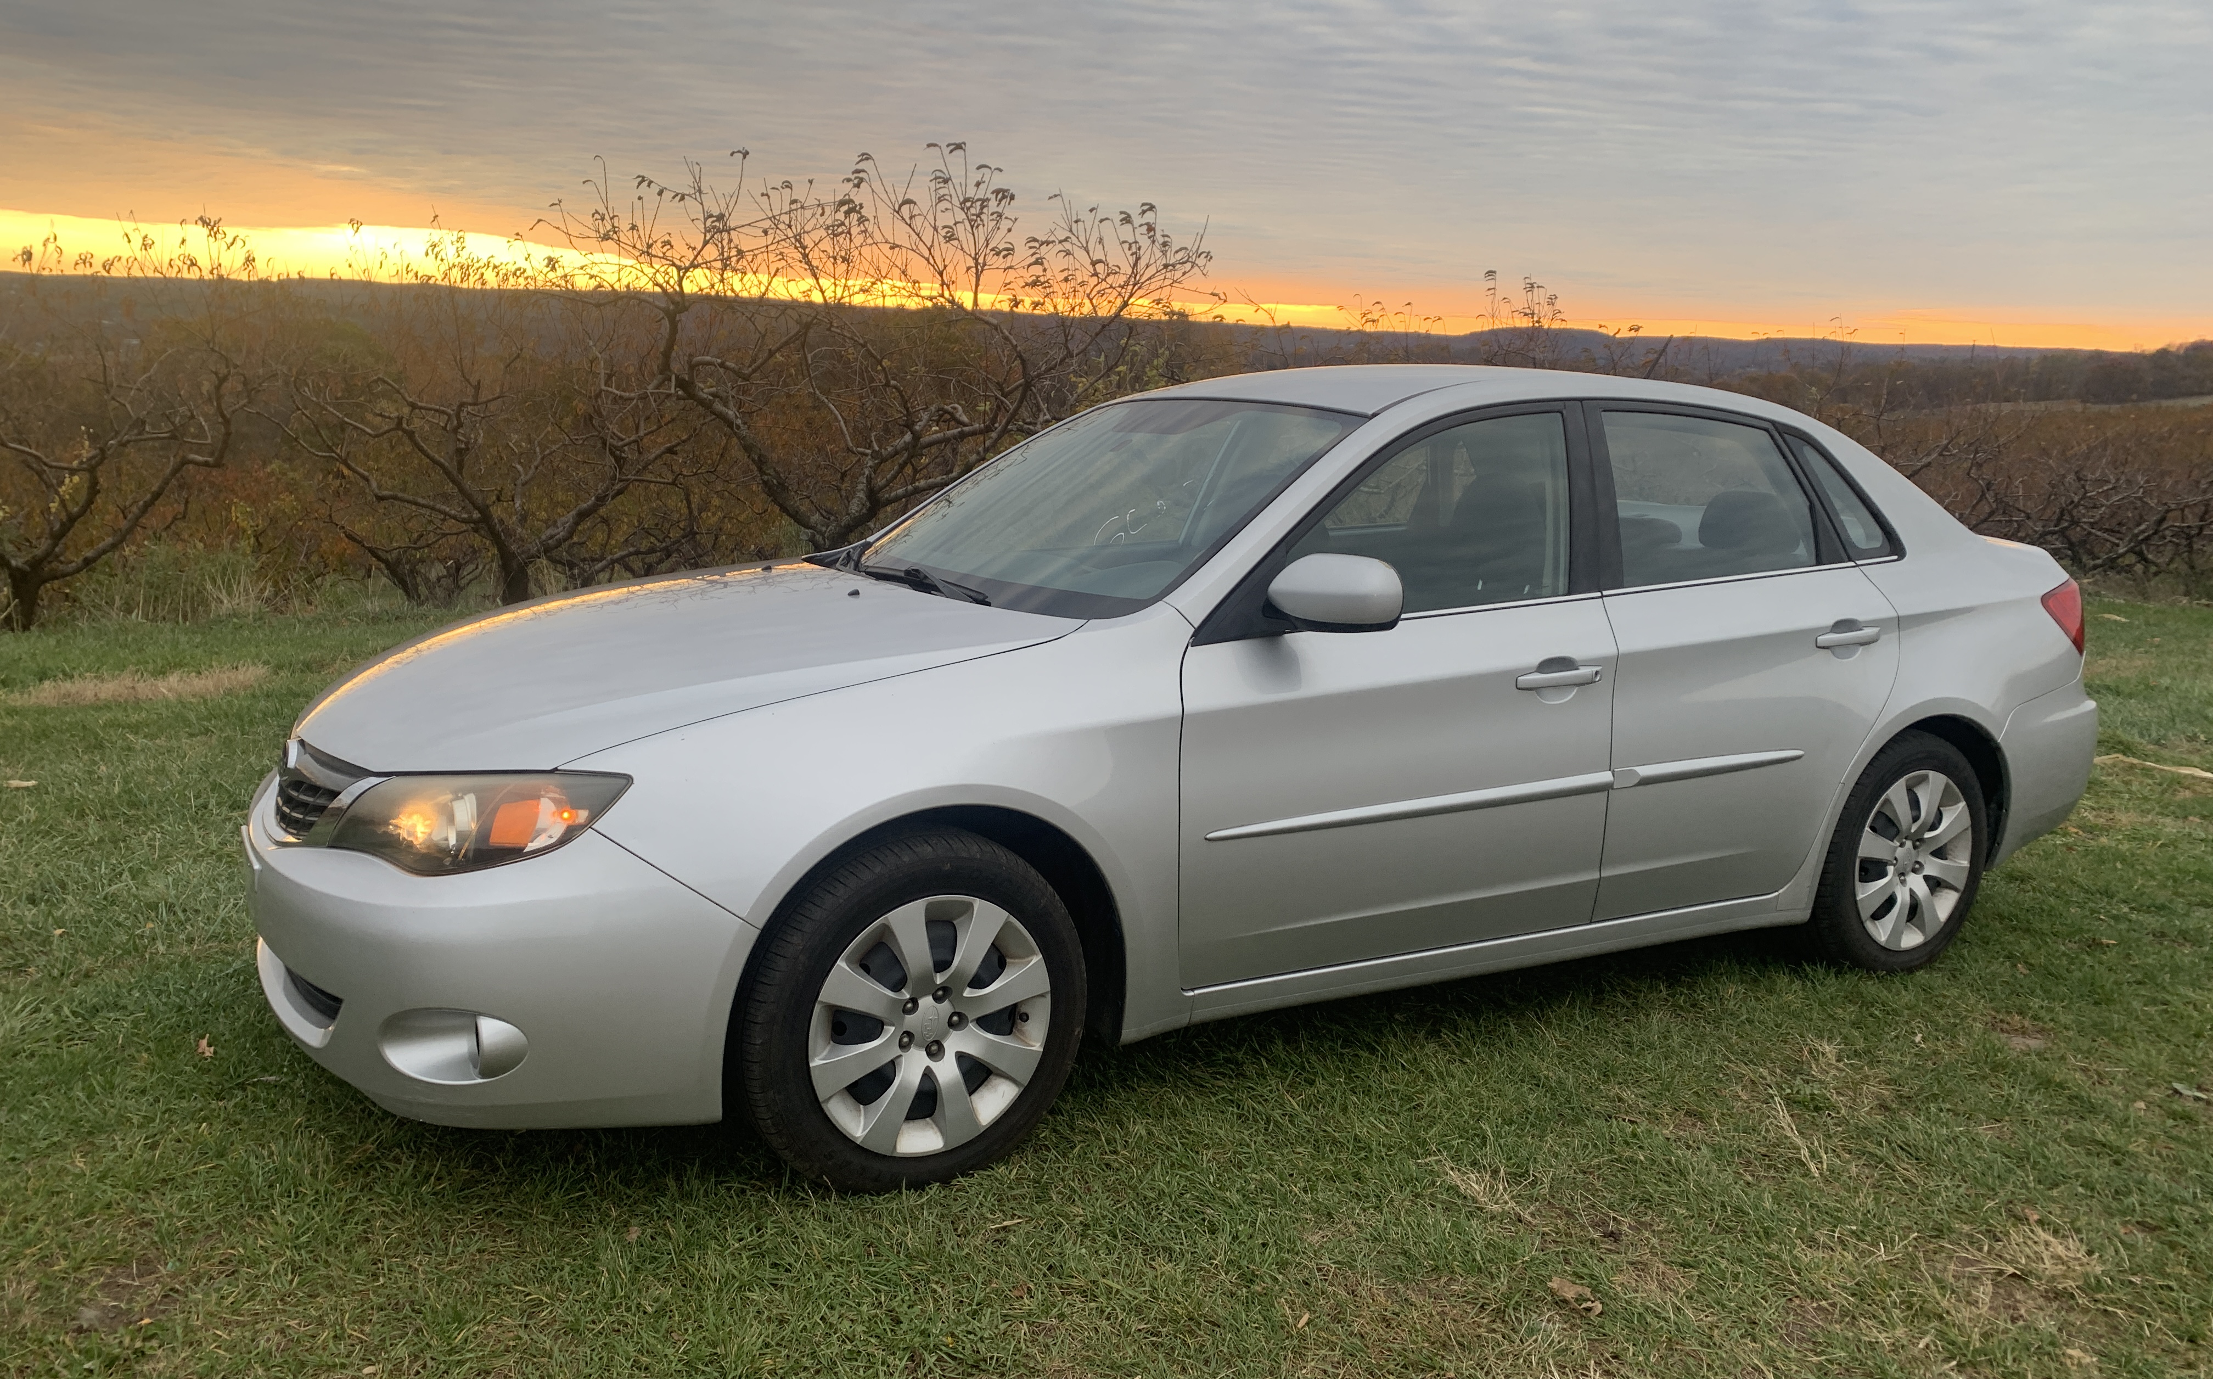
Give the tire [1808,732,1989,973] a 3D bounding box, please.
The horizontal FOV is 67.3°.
[{"bbox_3d":[1.948,0.408,4.168,0.625,0.625,0.210,-4,10,-29],"label":"tire"}]

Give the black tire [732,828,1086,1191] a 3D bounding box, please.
[{"bbox_3d":[-0.332,0.555,2.887,0.625,0.625,0.210,-4,10,-30],"label":"black tire"}]

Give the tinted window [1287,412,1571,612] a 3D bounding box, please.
[{"bbox_3d":[0.650,-0.357,3.333,0.780,0.430,0.040,-4,-12,-29],"label":"tinted window"}]

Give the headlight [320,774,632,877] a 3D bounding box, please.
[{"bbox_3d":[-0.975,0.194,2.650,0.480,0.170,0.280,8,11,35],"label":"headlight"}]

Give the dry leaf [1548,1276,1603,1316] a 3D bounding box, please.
[{"bbox_3d":[0.717,0.929,2.538,0.065,0.030,0.095,-4,10,-29],"label":"dry leaf"}]

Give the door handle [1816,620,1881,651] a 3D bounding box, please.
[{"bbox_3d":[1.690,-0.121,3.781,0.225,0.045,0.050,-4,10,-29],"label":"door handle"}]

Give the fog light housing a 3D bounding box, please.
[{"bbox_3d":[-1.018,0.555,2.612,0.280,0.120,0.120,8,11,35],"label":"fog light housing"}]

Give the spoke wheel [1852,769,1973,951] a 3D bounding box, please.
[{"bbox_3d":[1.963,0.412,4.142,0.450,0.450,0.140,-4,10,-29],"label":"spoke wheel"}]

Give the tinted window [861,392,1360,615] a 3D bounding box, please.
[{"bbox_3d":[-0.087,-0.426,3.729,0.850,0.100,1.350,-36,24,-20],"label":"tinted window"}]

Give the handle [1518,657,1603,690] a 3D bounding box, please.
[{"bbox_3d":[0.922,-0.029,3.351,0.235,0.045,0.050,-4,10,-29],"label":"handle"}]

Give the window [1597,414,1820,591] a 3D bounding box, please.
[{"bbox_3d":[1.344,-0.426,3.723,0.610,0.390,0.040,-4,-12,-29],"label":"window"}]

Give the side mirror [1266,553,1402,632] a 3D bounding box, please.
[{"bbox_3d":[0.412,-0.177,3.032,0.160,0.145,0.200,-4,10,-29],"label":"side mirror"}]

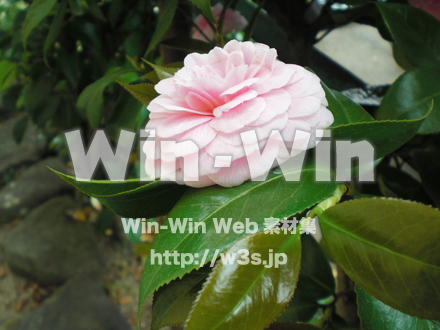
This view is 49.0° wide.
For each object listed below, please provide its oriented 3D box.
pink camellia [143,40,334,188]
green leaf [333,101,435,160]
[{"bbox_3d":[0.007,-0.024,0.216,0.085,0.052,0.085,-15,39,7],"label":"pink camellia"},{"bbox_3d":[0.074,-0.019,0.239,0.074,0.025,0.034,-23,33,-9],"label":"green leaf"}]

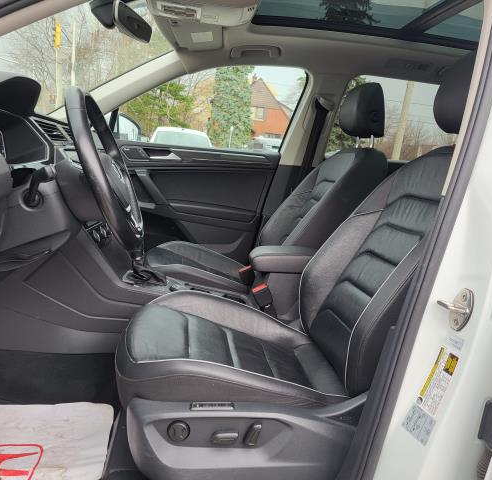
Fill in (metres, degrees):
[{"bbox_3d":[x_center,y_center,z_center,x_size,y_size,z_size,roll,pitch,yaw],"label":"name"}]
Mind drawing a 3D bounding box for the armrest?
[{"bbox_3d":[0.169,0.063,1.626,0.310,0.066,0.150,2,12,-8],"label":"armrest"}]

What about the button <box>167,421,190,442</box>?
[{"bbox_3d":[-0.138,0.392,0.984,0.045,0.045,0.020,2,12,-8],"label":"button"}]

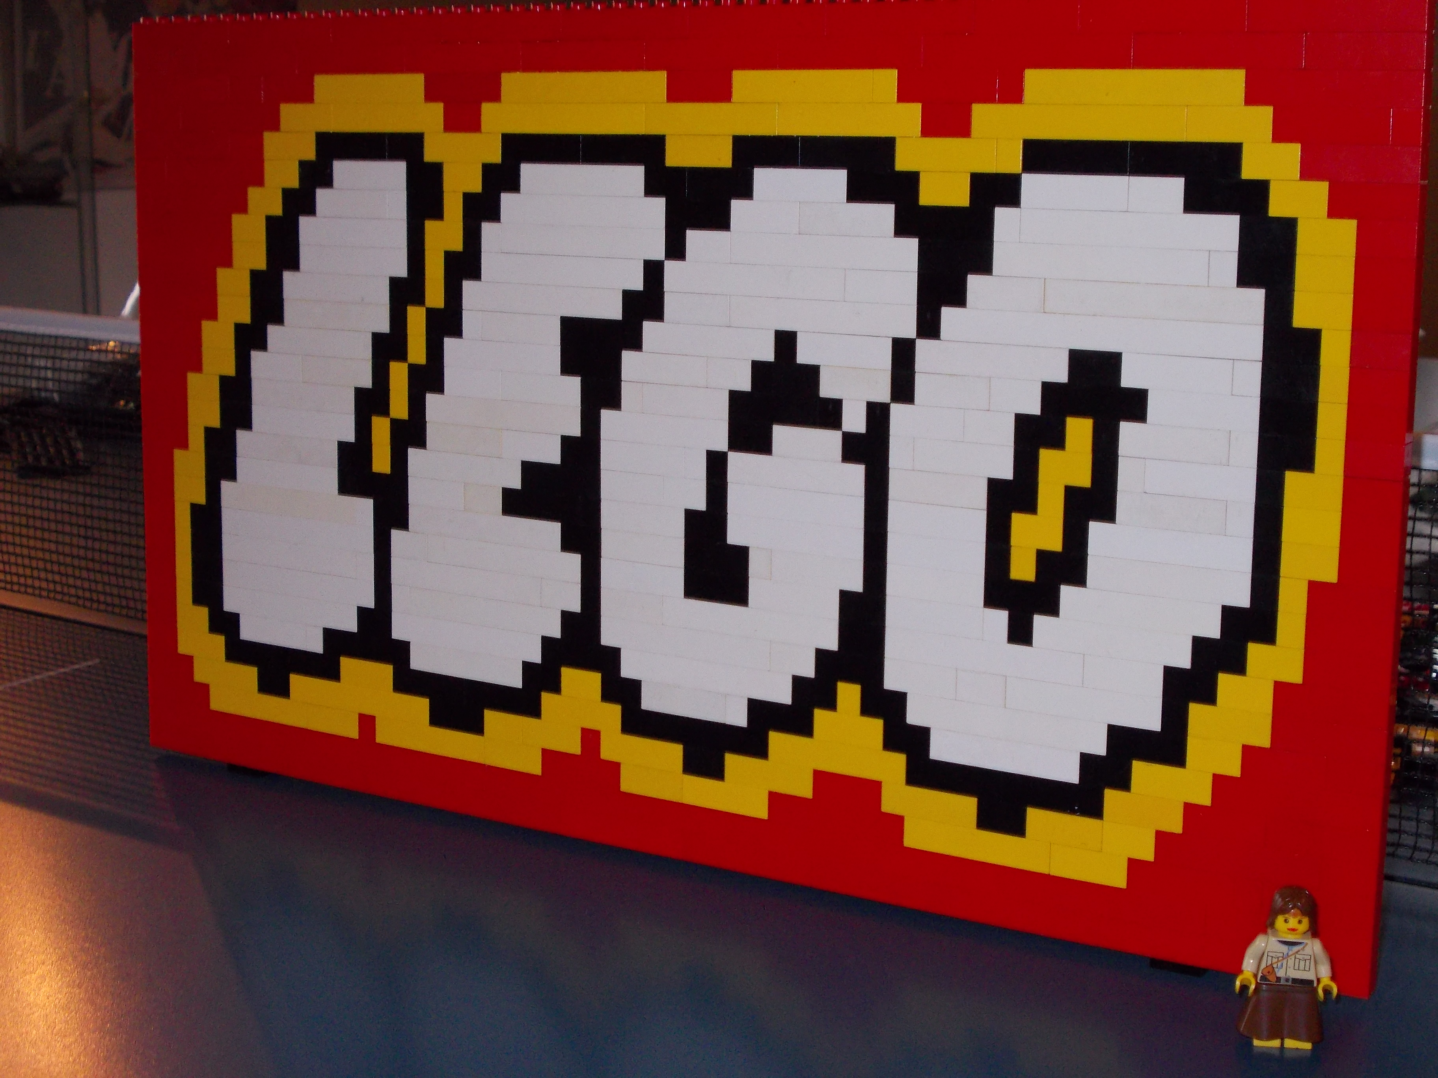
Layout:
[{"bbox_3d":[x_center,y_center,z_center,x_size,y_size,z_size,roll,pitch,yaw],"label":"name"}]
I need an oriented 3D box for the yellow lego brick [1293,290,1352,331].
[{"bbox_3d":[0.160,-0.060,0.558,0.016,0.010,0.008,7,13,31],"label":"yellow lego brick"}]

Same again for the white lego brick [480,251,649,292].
[{"bbox_3d":[-0.049,-0.087,0.685,0.064,0.010,0.008,7,12,31],"label":"white lego brick"}]

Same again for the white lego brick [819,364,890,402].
[{"bbox_3d":[0.042,-0.047,0.633,0.024,0.010,0.008,7,12,31],"label":"white lego brick"}]

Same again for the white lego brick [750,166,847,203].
[{"bbox_3d":[0.026,-0.106,0.634,0.032,0.010,0.008,7,13,31],"label":"white lego brick"}]

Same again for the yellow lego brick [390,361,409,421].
[{"bbox_3d":[-0.107,-0.051,0.728,0.008,0.019,0.008,7,13,31],"label":"yellow lego brick"}]

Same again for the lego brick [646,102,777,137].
[{"bbox_3d":[-0.001,-0.128,0.645,0.048,0.010,0.008,7,12,31],"label":"lego brick"}]

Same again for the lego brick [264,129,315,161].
[{"bbox_3d":[-0.146,-0.136,0.732,0.024,0.010,0.008,7,12,31],"label":"lego brick"}]

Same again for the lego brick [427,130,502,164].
[{"bbox_3d":[-0.082,-0.129,0.698,0.032,0.010,0.008,7,13,31],"label":"lego brick"}]

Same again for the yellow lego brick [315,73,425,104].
[{"bbox_3d":[-0.116,-0.152,0.717,0.048,0.010,0.008,7,12,31],"label":"yellow lego brick"}]

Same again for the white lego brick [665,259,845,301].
[{"bbox_3d":[0.012,-0.079,0.646,0.064,0.010,0.008,7,12,31],"label":"white lego brick"}]

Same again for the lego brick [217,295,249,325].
[{"bbox_3d":[-0.171,-0.082,0.757,0.016,0.010,0.008,7,12,31],"label":"lego brick"}]

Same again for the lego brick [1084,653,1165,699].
[{"bbox_3d":[0.116,0.038,0.601,0.024,0.010,0.008,7,12,31],"label":"lego brick"}]

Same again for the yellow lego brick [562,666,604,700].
[{"bbox_3d":[-0.044,0.047,0.704,0.016,0.010,0.008,7,12,31],"label":"yellow lego brick"}]

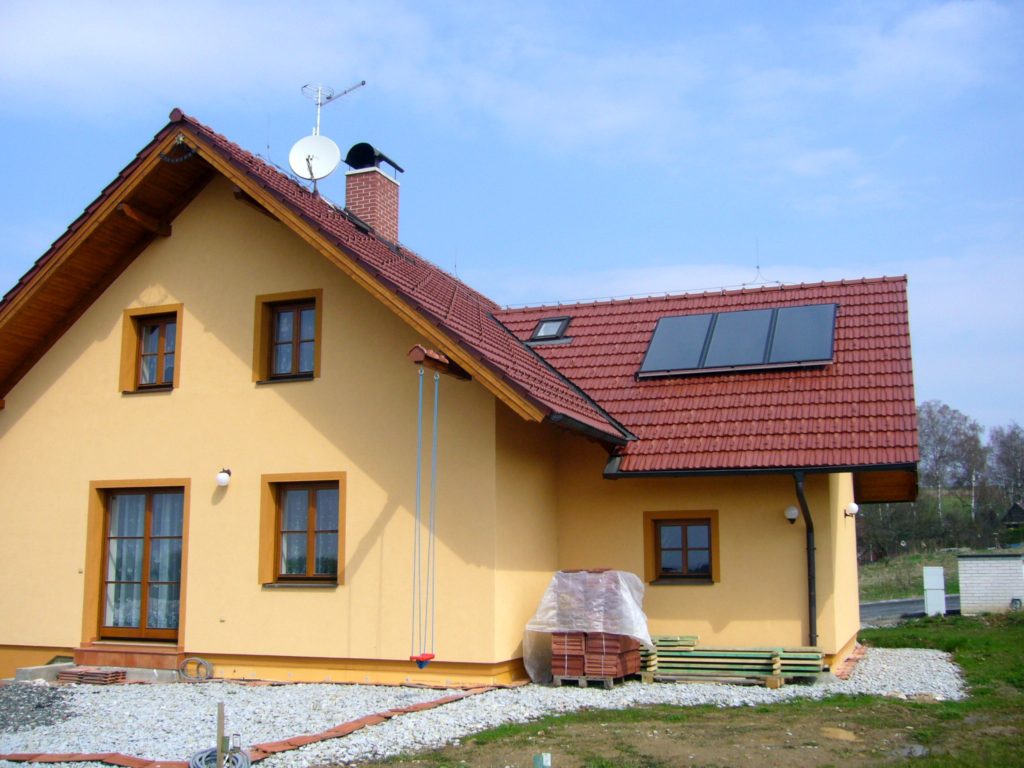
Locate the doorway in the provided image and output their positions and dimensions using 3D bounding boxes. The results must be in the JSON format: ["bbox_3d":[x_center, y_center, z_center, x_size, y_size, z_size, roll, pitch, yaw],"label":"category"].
[{"bbox_3d":[-5.528,2.696,15.501,1.671,2.263,0.202,-4,-10,21],"label":"doorway"}]

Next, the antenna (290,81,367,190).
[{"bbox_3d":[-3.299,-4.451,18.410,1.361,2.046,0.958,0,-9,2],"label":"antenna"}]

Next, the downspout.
[{"bbox_3d":[3.913,2.446,13.751,0.131,2.570,1.310,-4,-10,21],"label":"downspout"}]

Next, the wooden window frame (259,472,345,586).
[{"bbox_3d":[-2.900,2.044,14.524,1.401,1.547,0.212,-4,-10,21],"label":"wooden window frame"}]

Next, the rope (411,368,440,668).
[{"bbox_3d":[-1.028,1.546,12.327,0.151,3.568,0.444,-4,-10,21],"label":"rope"}]

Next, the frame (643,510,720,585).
[{"bbox_3d":[2.490,2.386,15.129,1.109,1.038,0.202,-4,-10,21],"label":"frame"}]

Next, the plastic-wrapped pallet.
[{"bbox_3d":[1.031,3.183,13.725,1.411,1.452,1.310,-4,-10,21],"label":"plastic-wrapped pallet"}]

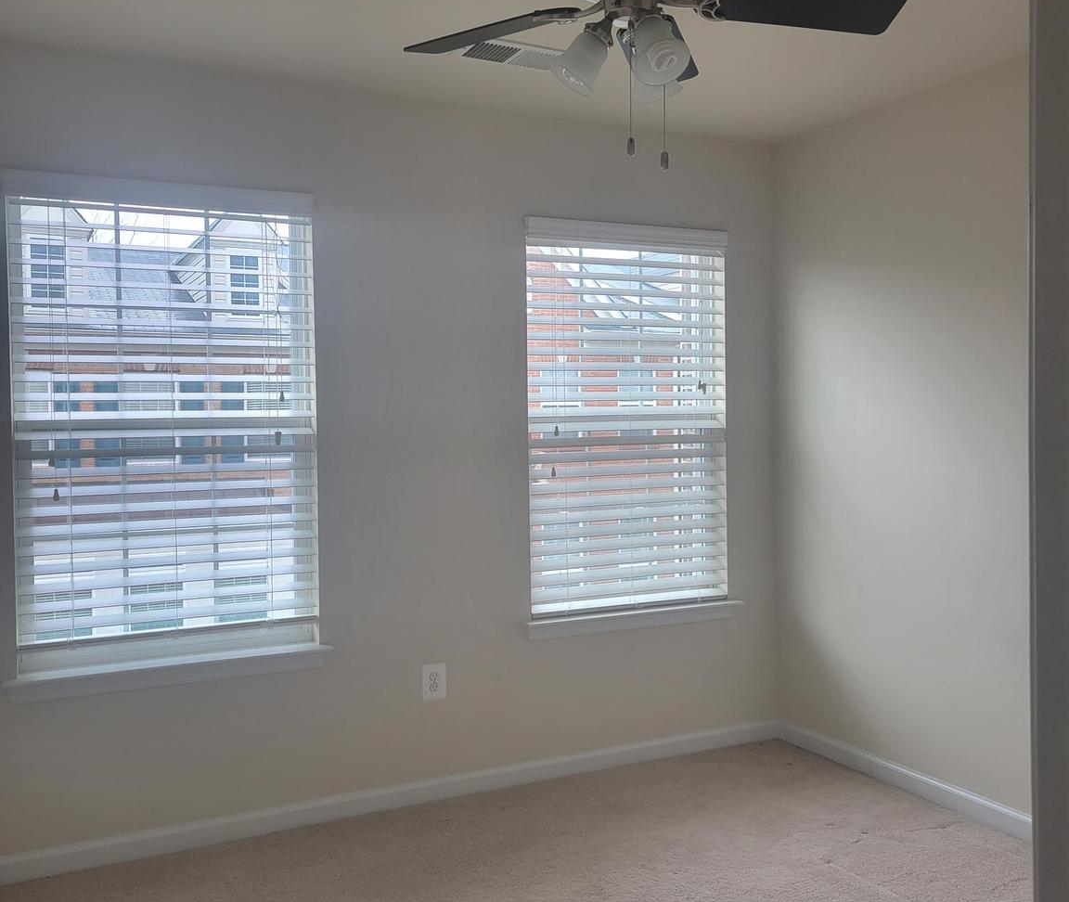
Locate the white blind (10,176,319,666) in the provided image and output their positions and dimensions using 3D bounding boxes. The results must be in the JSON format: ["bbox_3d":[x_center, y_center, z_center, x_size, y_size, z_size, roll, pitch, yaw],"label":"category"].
[{"bbox_3d":[-1.126,-0.131,3.324,0.900,1.395,0.070,-2,2,-27],"label":"white blind"}]

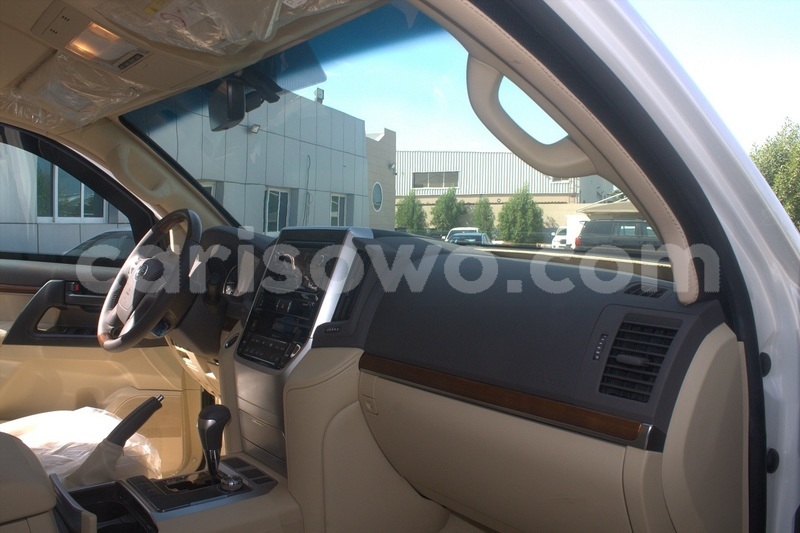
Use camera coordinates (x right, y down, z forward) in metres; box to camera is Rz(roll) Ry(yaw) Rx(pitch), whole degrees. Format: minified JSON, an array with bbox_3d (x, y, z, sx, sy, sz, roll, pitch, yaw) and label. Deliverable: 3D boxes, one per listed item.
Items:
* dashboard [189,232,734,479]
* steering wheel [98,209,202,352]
[{"bbox_3d":[-0.084,0.127,1.422,0.510,0.440,1.500,-3,5,-42],"label":"dashboard"},{"bbox_3d":[-0.597,0.035,1.512,0.385,0.385,0.110,4,-25,49],"label":"steering wheel"}]

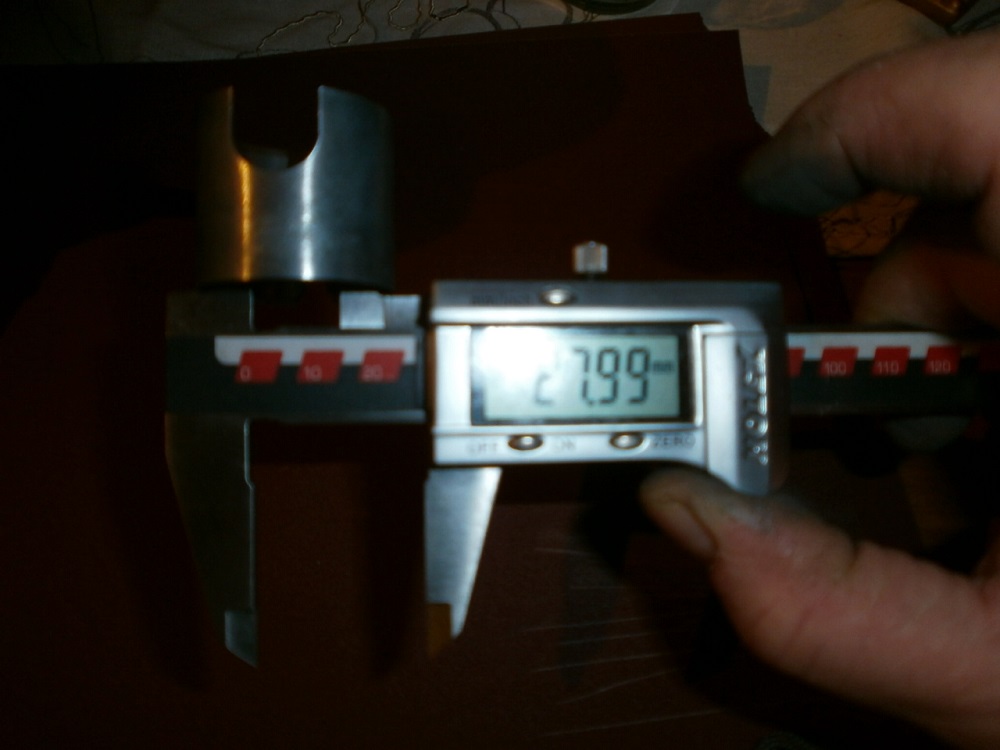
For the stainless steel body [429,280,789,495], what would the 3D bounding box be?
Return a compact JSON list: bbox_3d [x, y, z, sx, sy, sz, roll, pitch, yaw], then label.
[{"bbox_3d":[0.018,0.002,0.133,0.060,0.015,0.036,-1,88,-6],"label":"stainless steel body"}]

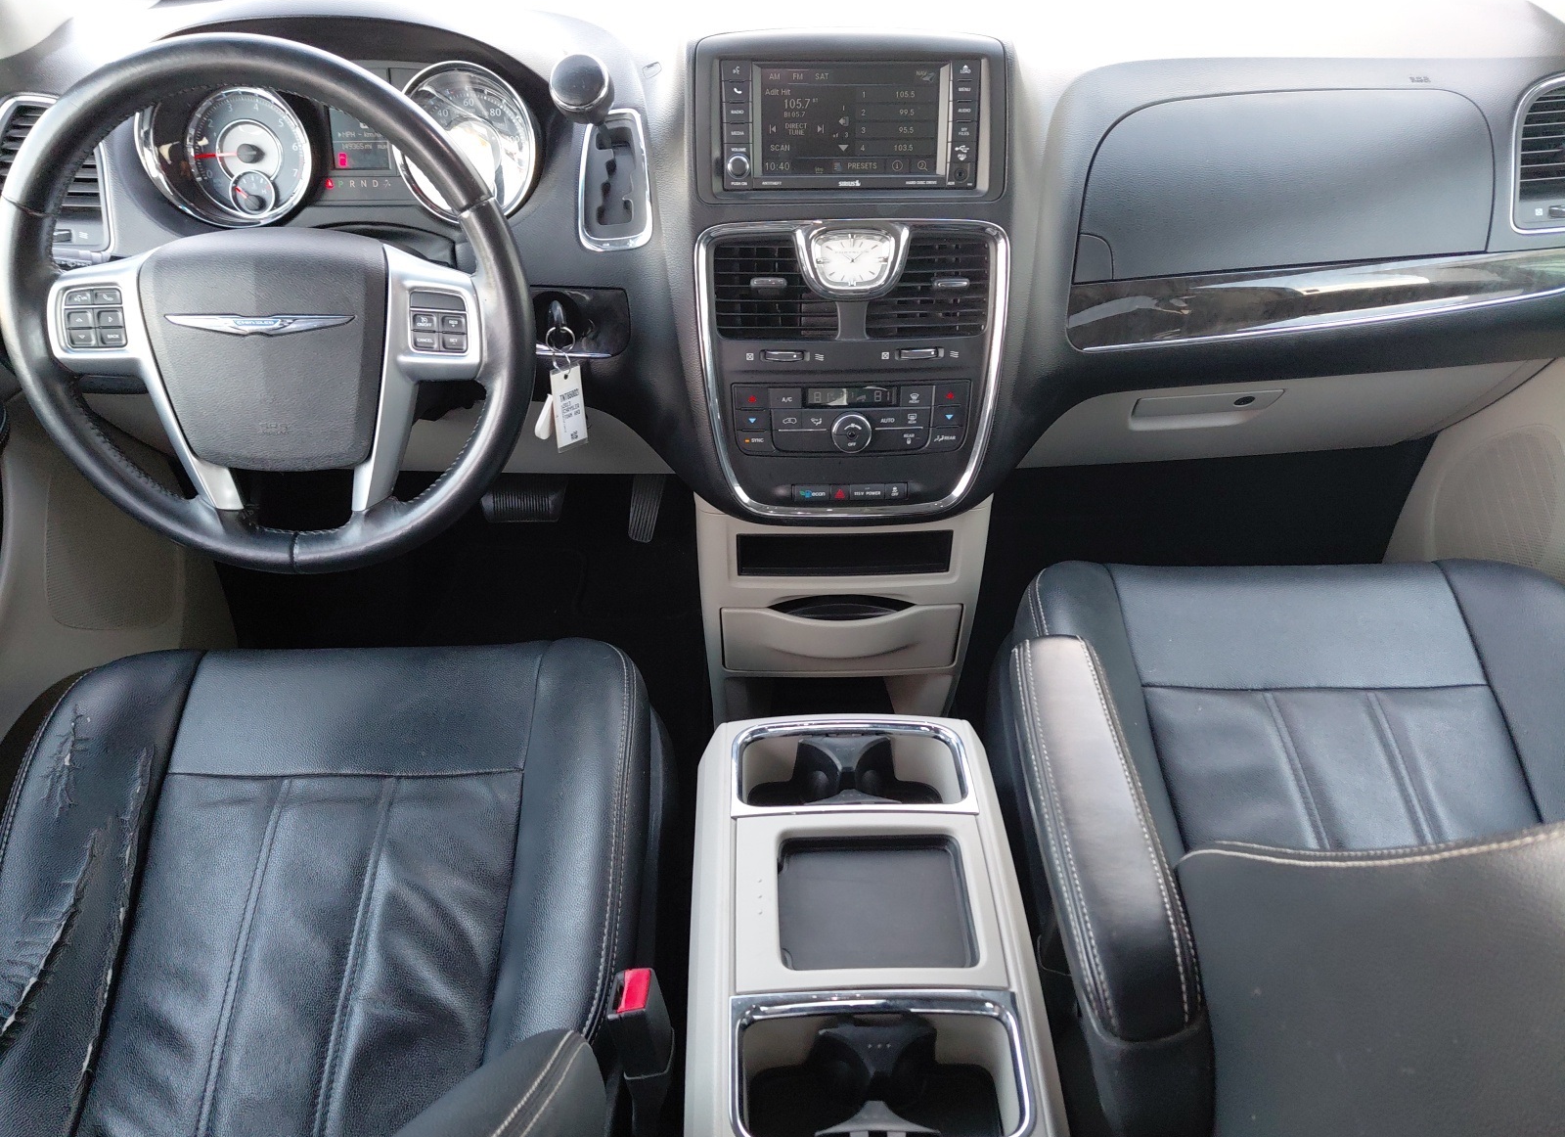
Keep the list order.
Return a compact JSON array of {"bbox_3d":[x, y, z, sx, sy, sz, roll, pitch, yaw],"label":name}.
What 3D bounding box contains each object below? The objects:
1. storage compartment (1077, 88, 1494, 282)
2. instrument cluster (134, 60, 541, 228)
[{"bbox_3d":[0.428,-0.329,0.968,0.350,0.135,0.095,-4,31,-4],"label":"storage compartment"},{"bbox_3d":[-0.366,-0.351,0.928,0.320,0.126,0.080,-1,29,-1],"label":"instrument cluster"}]

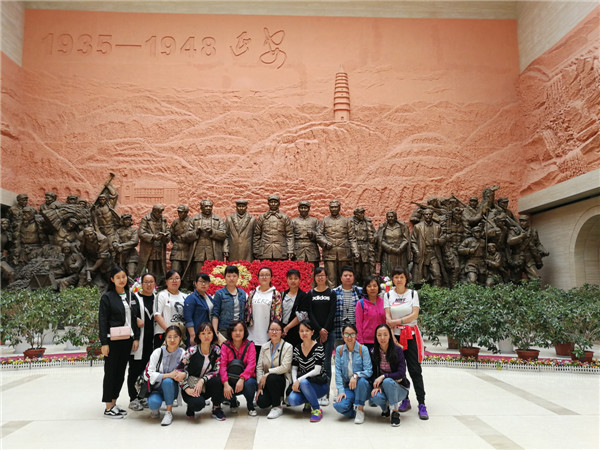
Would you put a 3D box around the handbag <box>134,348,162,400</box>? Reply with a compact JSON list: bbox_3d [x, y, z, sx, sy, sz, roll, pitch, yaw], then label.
[{"bbox_3d":[-1.701,1.678,5.253,0.280,0.500,0.200,-3,-8,20],"label":"handbag"}]

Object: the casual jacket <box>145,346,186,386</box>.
[{"bbox_3d":[-1.499,1.555,5.178,0.450,0.430,0.400,3,-8,-20],"label":"casual jacket"}]

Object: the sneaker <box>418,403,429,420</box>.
[{"bbox_3d":[1.369,2.060,5.186,0.100,0.120,0.260,-1,-6,6],"label":"sneaker"}]

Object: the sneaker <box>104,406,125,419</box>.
[{"bbox_3d":[-2.062,2.071,5.196,0.255,0.100,0.098,-5,-8,38],"label":"sneaker"}]

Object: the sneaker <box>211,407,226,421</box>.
[{"bbox_3d":[-0.891,2.044,5.107,0.095,0.120,0.250,6,-9,-42],"label":"sneaker"}]

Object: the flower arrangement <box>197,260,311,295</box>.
[{"bbox_3d":[-1.029,1.283,11.328,2.720,0.840,0.450,0,-6,0],"label":"flower arrangement"}]

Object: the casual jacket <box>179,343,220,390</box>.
[{"bbox_3d":[-1.132,1.605,5.273,0.460,0.500,0.420,2,-7,-17],"label":"casual jacket"}]

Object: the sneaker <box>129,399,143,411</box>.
[{"bbox_3d":[-1.929,2.101,5.517,0.100,0.110,0.260,5,-8,-38],"label":"sneaker"}]

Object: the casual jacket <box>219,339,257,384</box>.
[{"bbox_3d":[-0.722,1.577,5.407,0.450,0.520,0.400,0,-7,-4],"label":"casual jacket"}]

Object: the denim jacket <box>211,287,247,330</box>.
[{"bbox_3d":[-0.900,1.051,5.890,0.440,0.520,0.270,1,-6,-5],"label":"denim jacket"}]

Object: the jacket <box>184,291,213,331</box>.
[{"bbox_3d":[-1.241,1.097,5.835,0.440,0.560,0.300,3,-7,-28],"label":"jacket"}]

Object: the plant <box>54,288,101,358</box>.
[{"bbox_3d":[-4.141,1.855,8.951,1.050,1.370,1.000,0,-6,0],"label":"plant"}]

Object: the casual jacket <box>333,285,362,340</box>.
[{"bbox_3d":[0.612,1.115,5.964,0.450,0.680,0.280,-1,-6,5],"label":"casual jacket"}]

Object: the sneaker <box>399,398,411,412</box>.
[{"bbox_3d":[1.225,2.083,5.442,0.095,0.125,0.250,-4,-8,28],"label":"sneaker"}]

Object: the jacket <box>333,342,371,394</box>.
[{"bbox_3d":[0.596,1.593,5.214,0.420,0.540,0.380,-1,-7,8],"label":"jacket"}]

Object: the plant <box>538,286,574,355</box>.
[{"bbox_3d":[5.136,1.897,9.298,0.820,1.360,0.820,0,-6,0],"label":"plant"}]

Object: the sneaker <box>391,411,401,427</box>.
[{"bbox_3d":[0.996,2.019,4.928,0.095,0.125,0.250,-1,-7,8],"label":"sneaker"}]

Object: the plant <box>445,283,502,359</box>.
[{"bbox_3d":[3.255,1.815,8.804,1.050,1.380,1.000,0,-6,0],"label":"plant"}]

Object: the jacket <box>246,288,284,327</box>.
[{"bbox_3d":[-0.448,1.006,5.740,0.460,0.520,0.270,0,-7,-4],"label":"jacket"}]

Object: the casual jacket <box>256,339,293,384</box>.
[{"bbox_3d":[-0.294,1.577,5.387,0.420,0.530,0.400,-1,-7,11],"label":"casual jacket"}]

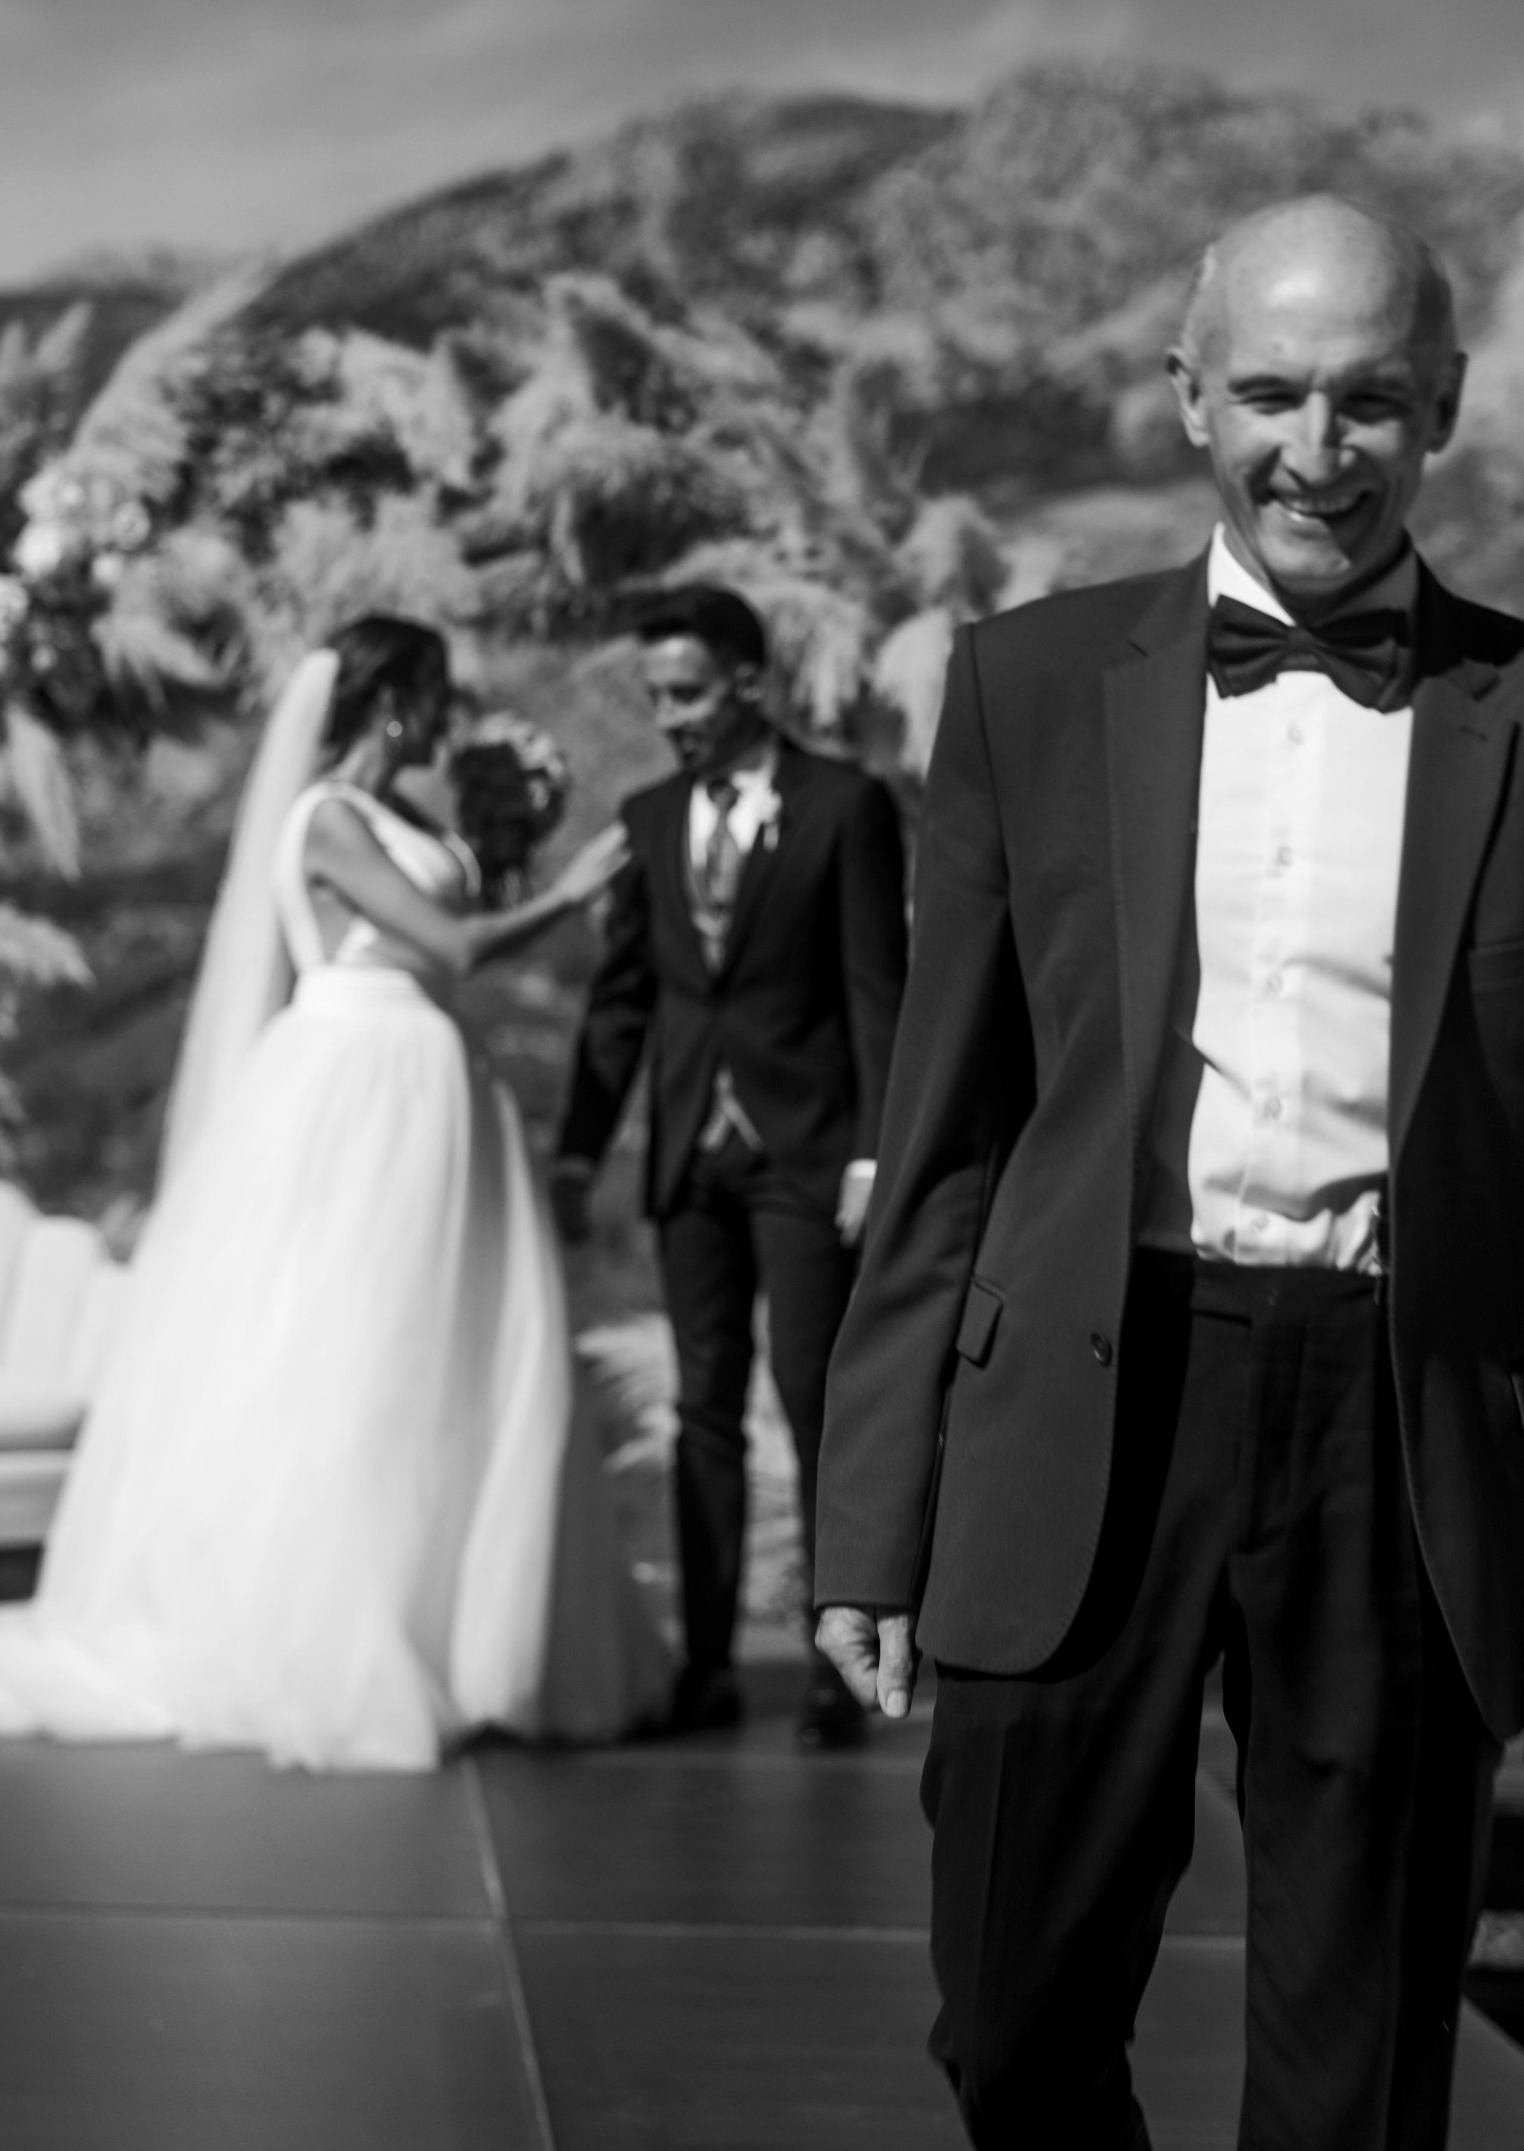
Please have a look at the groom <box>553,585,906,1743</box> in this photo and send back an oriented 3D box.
[{"bbox_3d":[-0.049,0.131,8.150,0.550,1.750,0.360,1,2,26],"label":"groom"}]

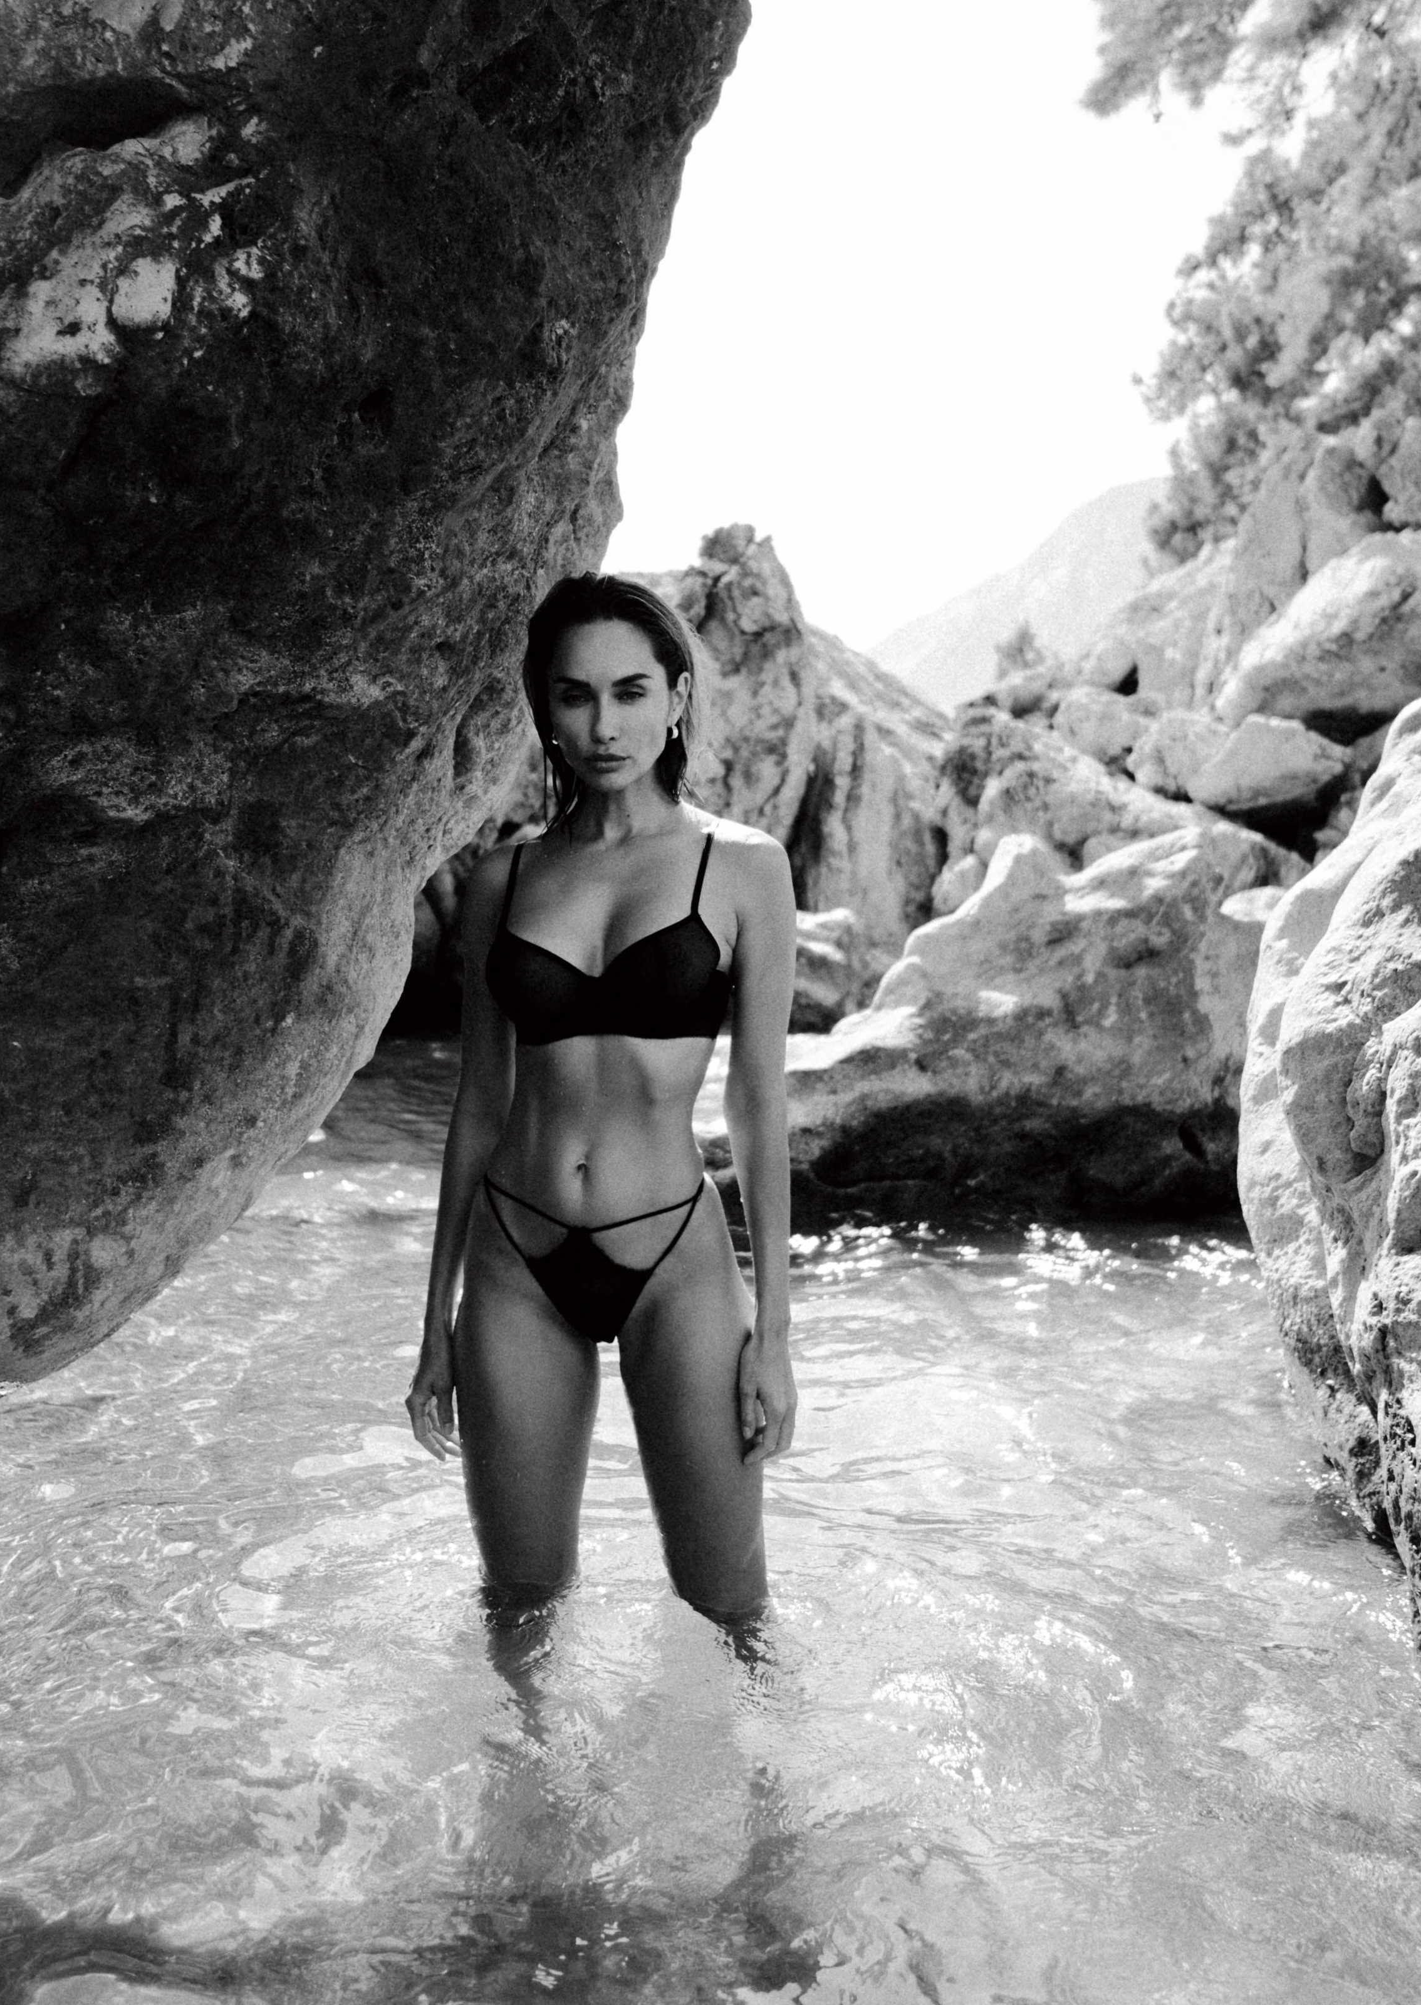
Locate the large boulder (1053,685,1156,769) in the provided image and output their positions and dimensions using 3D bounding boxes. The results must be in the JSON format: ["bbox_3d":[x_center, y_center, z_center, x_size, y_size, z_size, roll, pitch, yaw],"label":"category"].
[{"bbox_3d":[2.108,-1.487,9.600,0.537,0.461,0.500,0,2,6],"label":"large boulder"}]

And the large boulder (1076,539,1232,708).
[{"bbox_3d":[3.237,-2.762,13.000,1.083,1.218,1.200,0,2,7],"label":"large boulder"}]

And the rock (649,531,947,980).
[{"bbox_3d":[0.484,-1.417,10.000,1.622,2.426,1.700,0,2,1],"label":"rock"}]

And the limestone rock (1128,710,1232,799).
[{"bbox_3d":[2.372,-1.255,9.000,0.503,0.455,0.500,0,2,7],"label":"limestone rock"}]

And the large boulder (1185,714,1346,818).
[{"bbox_3d":[2.718,-1.156,8.700,0.757,0.492,0.620,0,2,9],"label":"large boulder"}]

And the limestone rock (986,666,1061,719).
[{"bbox_3d":[1.936,-1.911,11.000,0.439,0.327,0.420,0,2,5],"label":"limestone rock"}]

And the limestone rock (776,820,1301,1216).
[{"bbox_3d":[0.983,0.065,5.700,1.706,1.248,1.500,0,2,5],"label":"limestone rock"}]

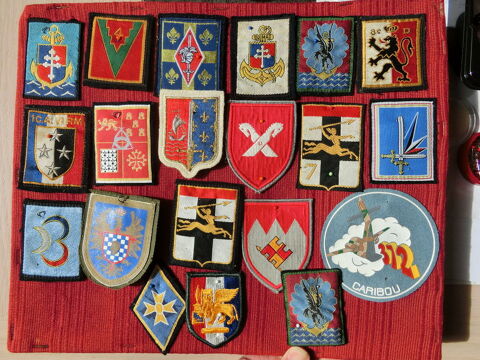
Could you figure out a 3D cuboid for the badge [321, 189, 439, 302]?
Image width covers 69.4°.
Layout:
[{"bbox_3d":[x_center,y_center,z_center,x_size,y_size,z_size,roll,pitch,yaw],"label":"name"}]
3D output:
[{"bbox_3d":[0.123,0.057,0.301,0.104,0.004,0.099,3,89,1],"label":"badge"}]

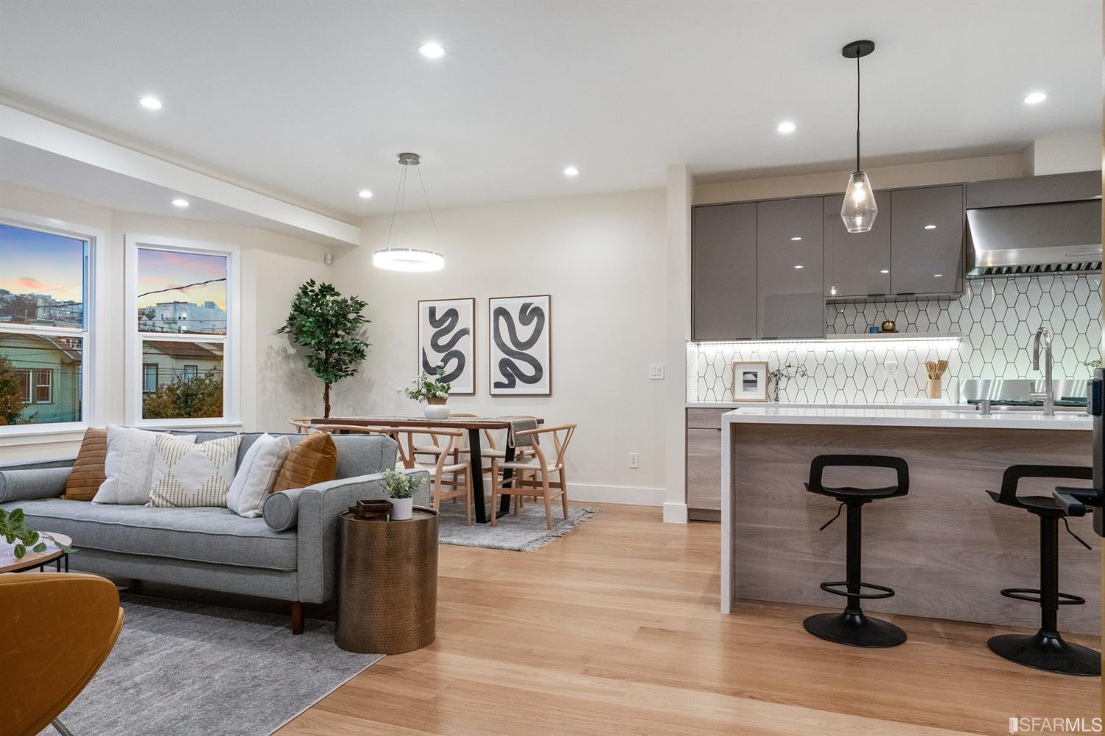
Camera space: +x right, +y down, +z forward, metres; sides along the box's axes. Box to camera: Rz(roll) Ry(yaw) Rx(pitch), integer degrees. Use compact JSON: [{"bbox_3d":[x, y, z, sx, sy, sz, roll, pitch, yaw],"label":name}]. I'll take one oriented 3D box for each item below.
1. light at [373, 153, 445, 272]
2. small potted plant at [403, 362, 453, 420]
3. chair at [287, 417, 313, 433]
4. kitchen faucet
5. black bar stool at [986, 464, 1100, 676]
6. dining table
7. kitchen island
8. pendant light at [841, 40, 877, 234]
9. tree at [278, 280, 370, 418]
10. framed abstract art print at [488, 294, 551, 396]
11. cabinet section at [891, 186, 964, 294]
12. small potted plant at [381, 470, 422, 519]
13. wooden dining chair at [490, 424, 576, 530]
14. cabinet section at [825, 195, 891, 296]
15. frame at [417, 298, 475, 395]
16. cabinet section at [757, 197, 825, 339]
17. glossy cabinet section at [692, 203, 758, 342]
[{"bbox_3d":[-1.057,-1.159,4.990,0.520,0.821,0.520,0,-1,0],"label":"light"},{"bbox_3d":[-0.996,0.187,5.361,0.430,0.425,0.360,0,-1,-8],"label":"small potted plant"},{"bbox_3d":[-1.878,0.790,5.632,0.570,0.746,0.540,0,-1,19],"label":"chair"},{"bbox_3d":[2.249,0.015,3.154,0.115,0.404,0.245,0,-1,19],"label":"kitchen faucet"},{"bbox_3d":[1.966,0.744,2.670,0.430,0.765,0.420,0,-1,17],"label":"black bar stool"},{"bbox_3d":[-0.962,0.780,5.377,1.645,0.758,0.832,0,-1,18],"label":"dining table"},{"bbox_3d":[2.031,0.676,3.120,2.350,0.919,0.825,0,-1,19],"label":"kitchen island"},{"bbox_3d":[1.533,-1.140,3.368,0.181,0.911,0.181,0,-1,19],"label":"pendant light"},{"bbox_3d":[-2.122,0.194,6.286,0.843,1.984,0.843,0,-1,19],"label":"tree"},{"bbox_3d":[-0.308,-0.196,6.210,0.625,0.930,0.030,0,-1,19],"label":"framed abstract art print"},{"bbox_3d":[2.715,-0.892,4.941,0.467,0.765,0.365,0,-1,20],"label":"cabinet section"},{"bbox_3d":[-0.631,0.526,2.825,0.185,0.203,0.175,0,-1,-18],"label":"small potted plant"},{"bbox_3d":[-0.117,0.781,5.020,0.570,0.746,0.540,0,-1,17],"label":"wooden dining chair"},{"bbox_3d":[2.284,-0.892,5.094,0.448,0.762,0.365,0,-1,20],"label":"cabinet section"},{"bbox_3d":[-1.024,-0.190,6.463,0.625,0.930,0.030,0,-1,19],"label":"frame"},{"bbox_3d":[1.847,-0.742,5.247,0.485,1.057,0.365,0,-1,20],"label":"cabinet section"},{"bbox_3d":[1.390,-0.742,5.409,0.485,1.062,0.365,0,-1,20],"label":"glossy cabinet section"}]

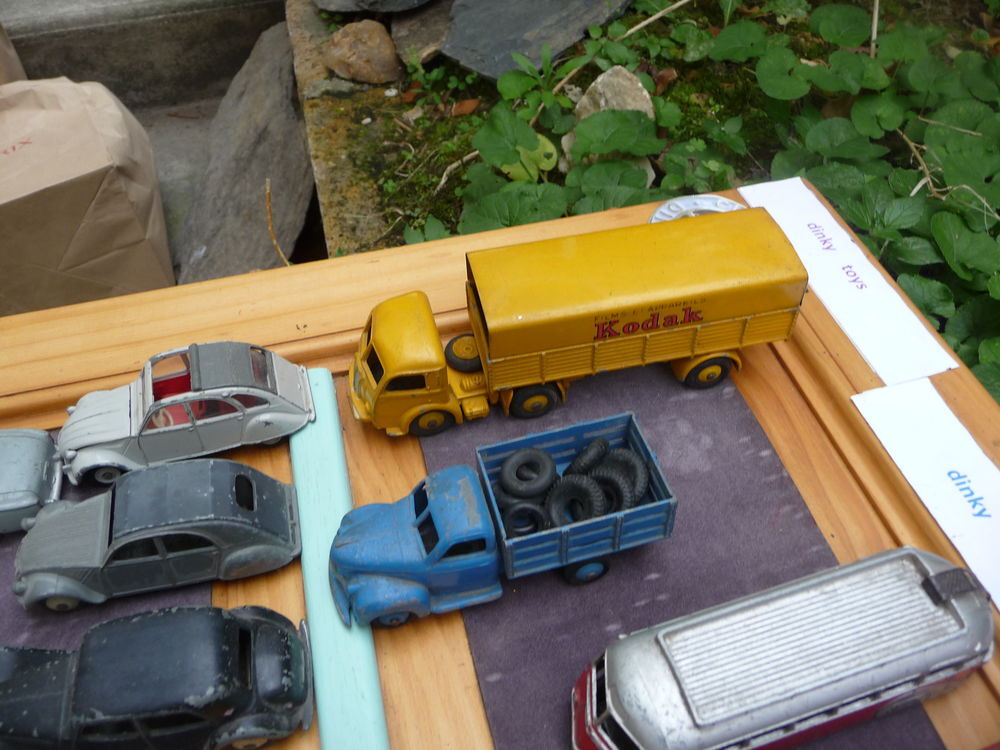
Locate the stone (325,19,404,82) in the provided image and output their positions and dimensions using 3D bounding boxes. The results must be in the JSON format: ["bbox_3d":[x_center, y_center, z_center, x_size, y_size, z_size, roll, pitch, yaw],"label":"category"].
[{"bbox_3d":[-0.135,-0.322,0.802,0.071,0.037,0.049,-10,46,-6],"label":"stone"}]

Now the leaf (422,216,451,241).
[{"bbox_3d":[-0.045,-0.103,0.570,0.019,0.010,0.019,-7,46,-3],"label":"leaf"}]

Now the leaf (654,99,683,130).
[{"bbox_3d":[0.130,-0.202,0.625,0.020,0.006,0.026,-26,76,1],"label":"leaf"}]

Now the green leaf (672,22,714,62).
[{"bbox_3d":[0.166,-0.287,0.699,0.037,0.009,0.039,-8,76,5],"label":"green leaf"}]

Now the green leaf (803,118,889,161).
[{"bbox_3d":[0.233,-0.159,0.545,0.055,0.012,0.043,21,58,18],"label":"green leaf"}]

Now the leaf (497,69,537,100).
[{"bbox_3d":[0.013,-0.217,0.606,0.031,0.012,0.029,-16,69,-5],"label":"leaf"}]

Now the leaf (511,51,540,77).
[{"bbox_3d":[0.019,-0.237,0.616,0.009,0.012,0.034,-35,72,-11],"label":"leaf"}]

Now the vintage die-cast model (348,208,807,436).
[{"bbox_3d":[0.024,-0.018,0.300,0.166,0.054,0.040,-10,50,-7],"label":"vintage die-cast model"}]

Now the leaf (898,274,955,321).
[{"bbox_3d":[0.231,-0.041,0.438,0.034,0.012,0.029,-33,60,-12],"label":"leaf"}]

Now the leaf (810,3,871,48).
[{"bbox_3d":[0.281,-0.288,0.669,0.047,0.012,0.045,17,72,15],"label":"leaf"}]

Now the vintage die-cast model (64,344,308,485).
[{"bbox_3d":[-0.114,0.012,0.287,0.088,0.036,0.034,-14,50,-11],"label":"vintage die-cast model"}]

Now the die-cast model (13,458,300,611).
[{"bbox_3d":[-0.109,0.049,0.257,0.088,0.037,0.034,-8,50,-5],"label":"die-cast model"}]

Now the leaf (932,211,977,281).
[{"bbox_3d":[0.249,-0.071,0.442,0.020,0.007,0.042,-16,67,9],"label":"leaf"}]

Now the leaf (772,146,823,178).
[{"bbox_3d":[0.193,-0.136,0.527,0.033,0.008,0.034,-12,58,-1],"label":"leaf"}]

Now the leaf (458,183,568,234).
[{"bbox_3d":[0.009,-0.109,0.544,0.075,0.021,0.039,-3,46,1],"label":"leaf"}]

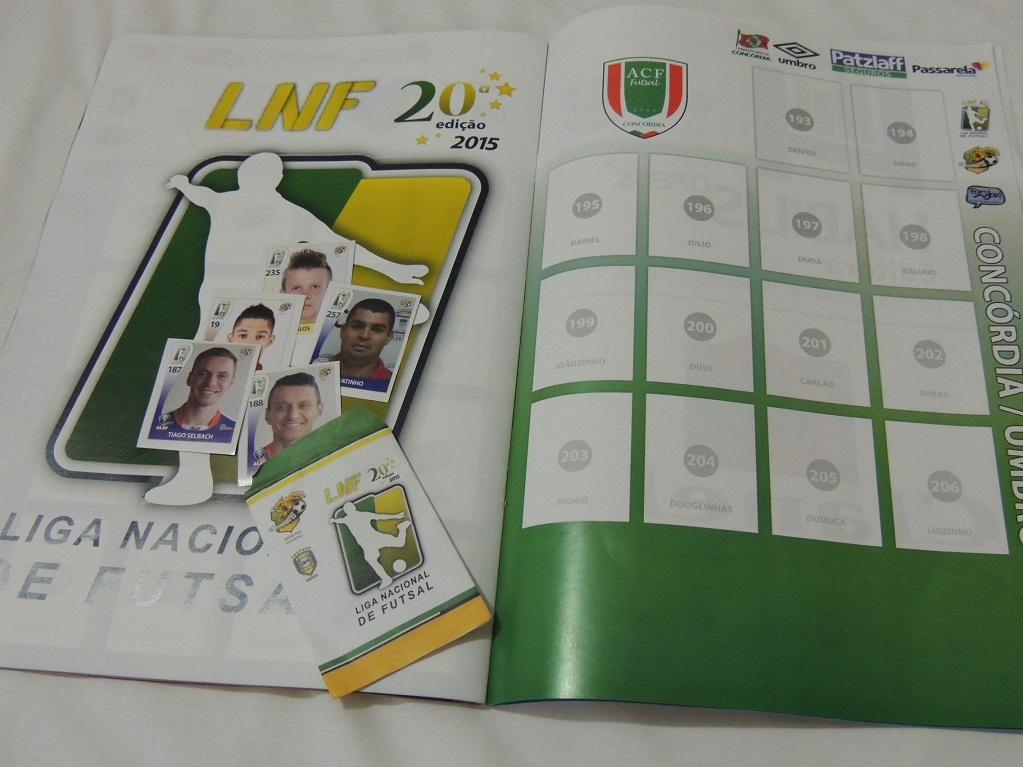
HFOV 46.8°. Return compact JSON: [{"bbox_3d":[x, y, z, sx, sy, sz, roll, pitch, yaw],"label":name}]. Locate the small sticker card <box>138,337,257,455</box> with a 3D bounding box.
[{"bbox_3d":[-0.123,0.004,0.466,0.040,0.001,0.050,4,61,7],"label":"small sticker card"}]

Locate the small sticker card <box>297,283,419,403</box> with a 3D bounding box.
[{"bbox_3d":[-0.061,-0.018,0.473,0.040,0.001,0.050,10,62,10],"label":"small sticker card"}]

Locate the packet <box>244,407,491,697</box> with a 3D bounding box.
[{"bbox_3d":[-0.057,0.056,0.429,0.060,0.003,0.100,-26,62,-10],"label":"packet"}]

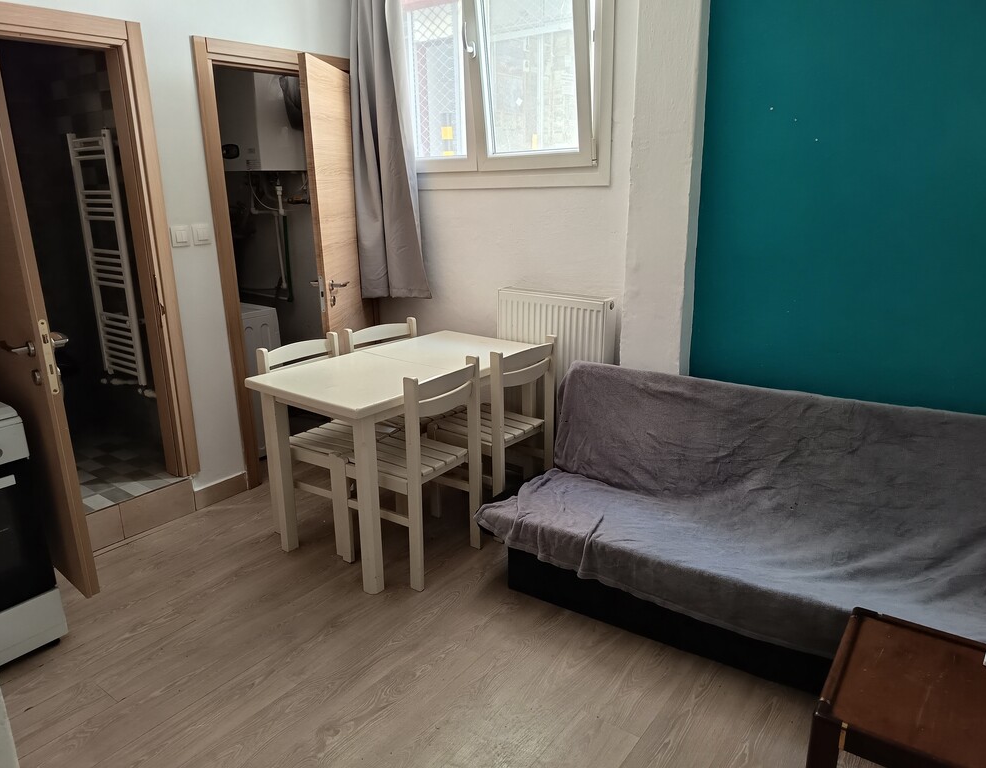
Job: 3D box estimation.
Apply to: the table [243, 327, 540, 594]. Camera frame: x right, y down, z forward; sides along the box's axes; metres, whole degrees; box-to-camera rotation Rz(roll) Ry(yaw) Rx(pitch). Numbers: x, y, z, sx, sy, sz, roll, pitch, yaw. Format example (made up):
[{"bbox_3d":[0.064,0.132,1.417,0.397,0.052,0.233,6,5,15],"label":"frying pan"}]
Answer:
[{"bbox_3d":[-0.352,0.270,3.151,0.643,0.755,1.178,11,20,37],"label":"table"}]

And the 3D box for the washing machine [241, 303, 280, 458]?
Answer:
[{"bbox_3d":[-1.587,-0.002,4.008,0.600,0.840,0.550,12,20,37],"label":"washing machine"}]

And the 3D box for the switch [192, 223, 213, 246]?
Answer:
[{"bbox_3d":[-1.306,-0.671,3.193,0.012,0.086,0.083,12,20,37],"label":"switch"}]

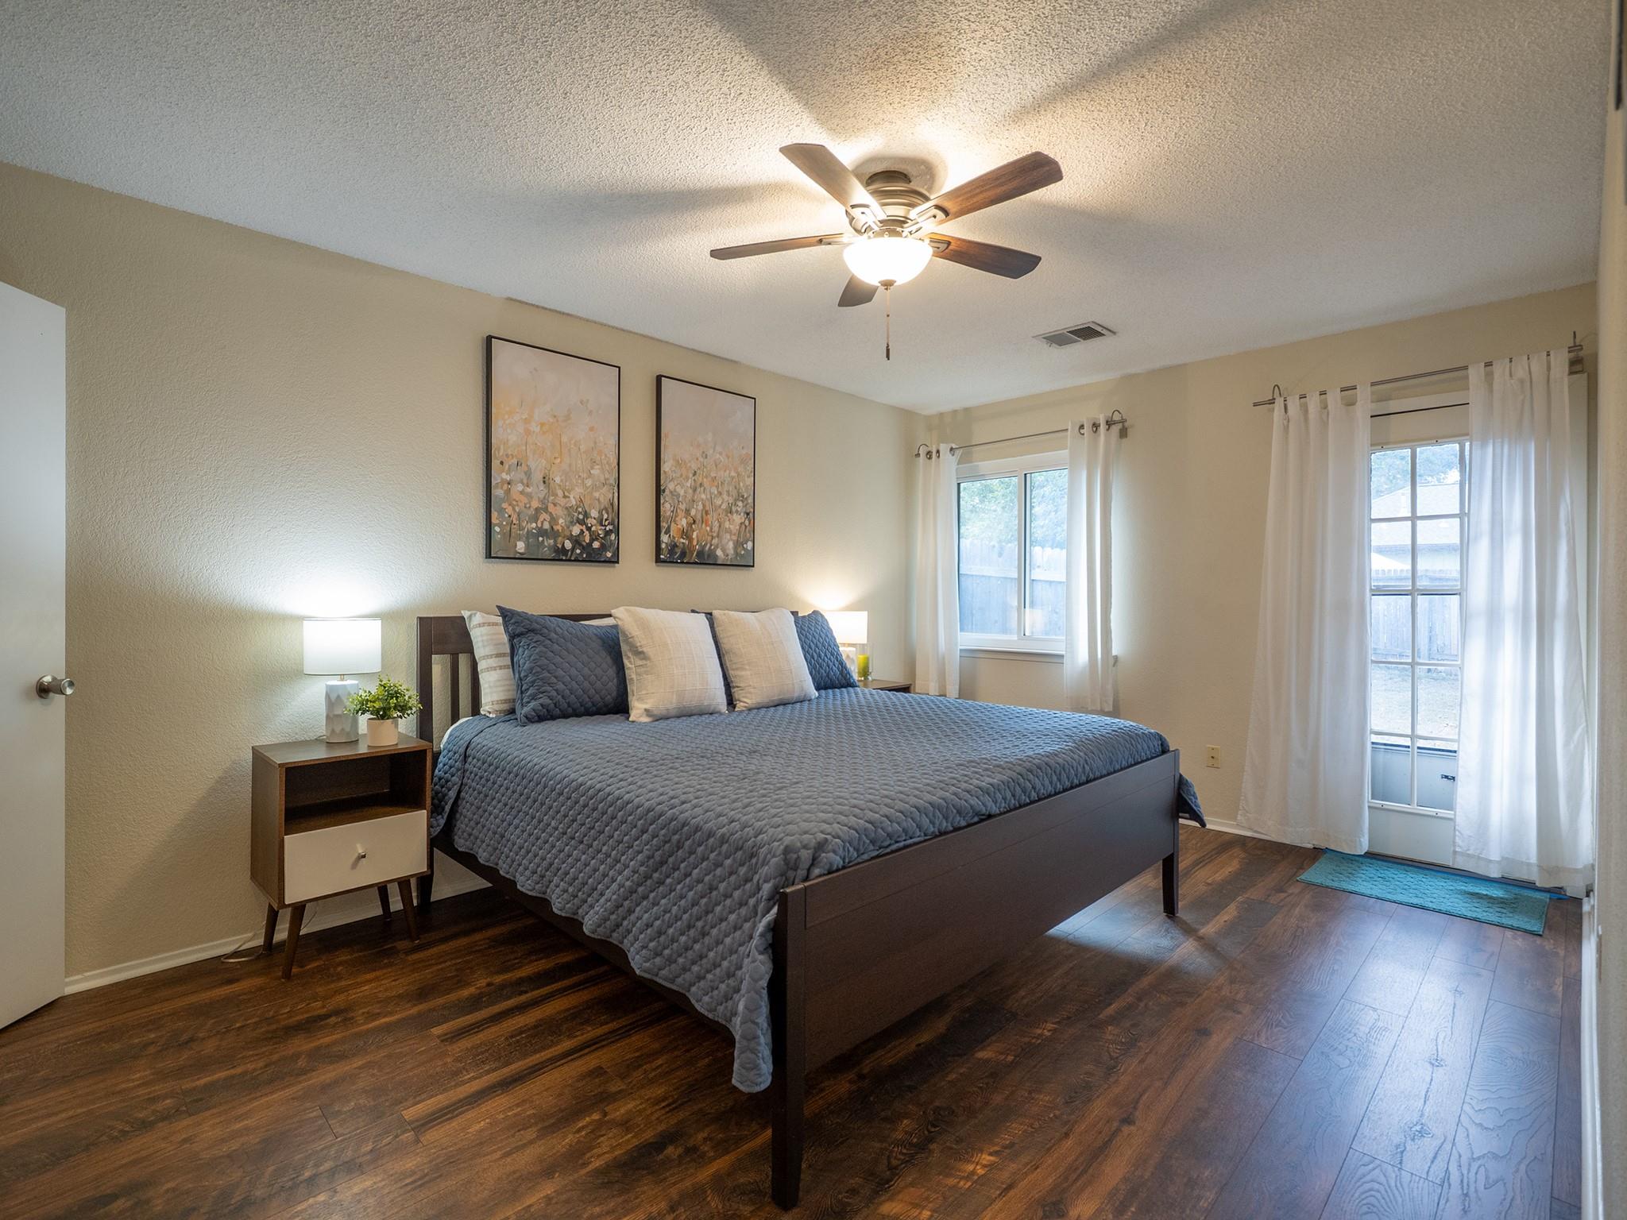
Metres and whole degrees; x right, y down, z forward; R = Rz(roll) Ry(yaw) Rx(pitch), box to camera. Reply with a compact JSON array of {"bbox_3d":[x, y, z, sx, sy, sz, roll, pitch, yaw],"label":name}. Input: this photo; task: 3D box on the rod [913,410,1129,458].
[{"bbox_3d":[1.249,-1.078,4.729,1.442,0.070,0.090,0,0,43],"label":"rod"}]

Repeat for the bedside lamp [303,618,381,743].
[{"bbox_3d":[-1.663,0.245,2.656,0.269,0.435,0.269,0,0,-44],"label":"bedside lamp"}]

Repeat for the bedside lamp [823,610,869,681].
[{"bbox_3d":[0.197,0.229,4.406,0.269,0.435,0.269,0,0,-44],"label":"bedside lamp"}]

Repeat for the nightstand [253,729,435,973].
[{"bbox_3d":[-1.625,0.827,2.624,0.439,0.675,0.385,0,0,-44],"label":"nightstand"}]

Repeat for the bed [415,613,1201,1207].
[{"bbox_3d":[-0.073,0.599,2.899,2.032,1.138,2.091,0,0,-44],"label":"bed"}]

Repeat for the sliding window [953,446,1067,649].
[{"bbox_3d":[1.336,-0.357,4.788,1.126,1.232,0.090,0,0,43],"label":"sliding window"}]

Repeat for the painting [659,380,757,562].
[{"bbox_3d":[-0.545,-0.684,3.881,0.602,0.918,0.042,0,0,-44],"label":"painting"}]

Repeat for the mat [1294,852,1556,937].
[{"bbox_3d":[2.568,1.167,3.194,0.568,0.012,0.776,0,0,-44],"label":"mat"}]

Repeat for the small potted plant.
[{"bbox_3d":[-1.518,0.355,2.657,0.261,0.247,0.261,0,0,-44],"label":"small potted plant"}]

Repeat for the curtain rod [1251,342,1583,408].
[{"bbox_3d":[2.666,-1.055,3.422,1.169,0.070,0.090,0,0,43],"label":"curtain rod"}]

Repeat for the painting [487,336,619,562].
[{"bbox_3d":[-1.130,-0.668,3.316,0.595,0.916,0.042,0,0,-44],"label":"painting"}]

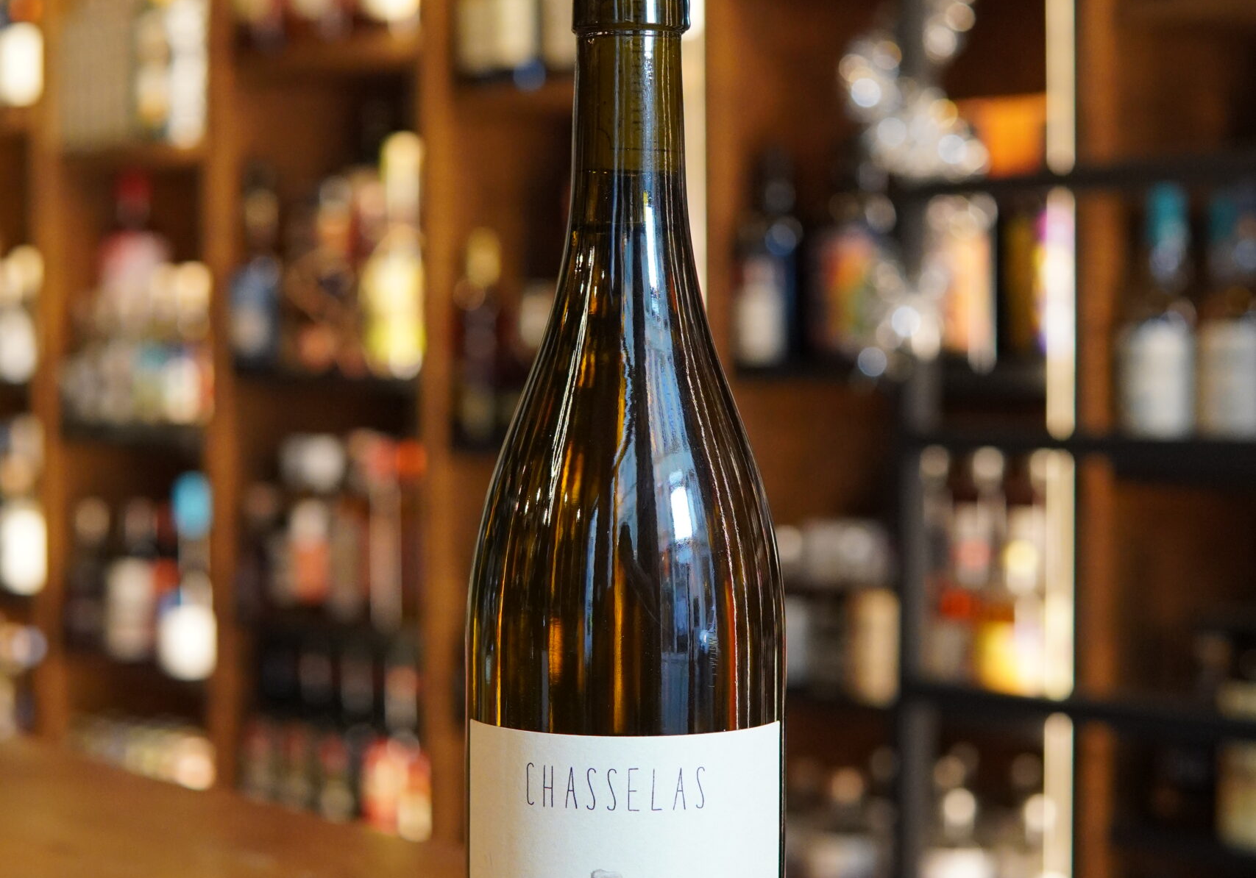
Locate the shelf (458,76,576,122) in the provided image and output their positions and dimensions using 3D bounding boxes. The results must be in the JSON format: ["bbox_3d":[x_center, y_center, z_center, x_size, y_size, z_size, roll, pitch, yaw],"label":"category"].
[{"bbox_3d":[0.008,-0.409,2.853,0.230,0.030,0.410,-1,1,-44],"label":"shelf"}]

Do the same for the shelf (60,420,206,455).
[{"bbox_3d":[-0.648,-0.006,3.623,0.260,0.035,0.401,-2,2,-42],"label":"shelf"}]

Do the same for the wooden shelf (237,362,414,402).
[{"bbox_3d":[-0.315,-0.081,3.254,0.260,0.035,0.421,-2,2,-42],"label":"wooden shelf"}]

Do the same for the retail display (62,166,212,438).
[{"bbox_3d":[-0.671,-0.201,3.634,0.210,0.355,0.400,-2,2,-42],"label":"retail display"}]

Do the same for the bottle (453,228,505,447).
[{"bbox_3d":[-0.200,-0.137,3.163,0.074,0.285,0.074,0,0,0],"label":"bottle"}]

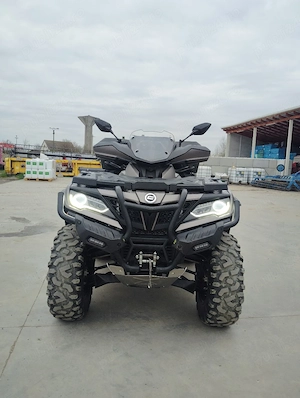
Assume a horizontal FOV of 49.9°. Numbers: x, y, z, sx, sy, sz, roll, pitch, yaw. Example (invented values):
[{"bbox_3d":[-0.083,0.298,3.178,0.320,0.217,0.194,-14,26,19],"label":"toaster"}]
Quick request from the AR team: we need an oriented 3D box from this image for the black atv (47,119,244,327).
[{"bbox_3d":[-0.006,0.076,3.035,1.260,1.460,2.360,2,7,0],"label":"black atv"}]

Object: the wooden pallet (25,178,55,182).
[{"bbox_3d":[-4.954,-0.897,14.682,1.200,0.144,0.800,2,7,-2],"label":"wooden pallet"}]

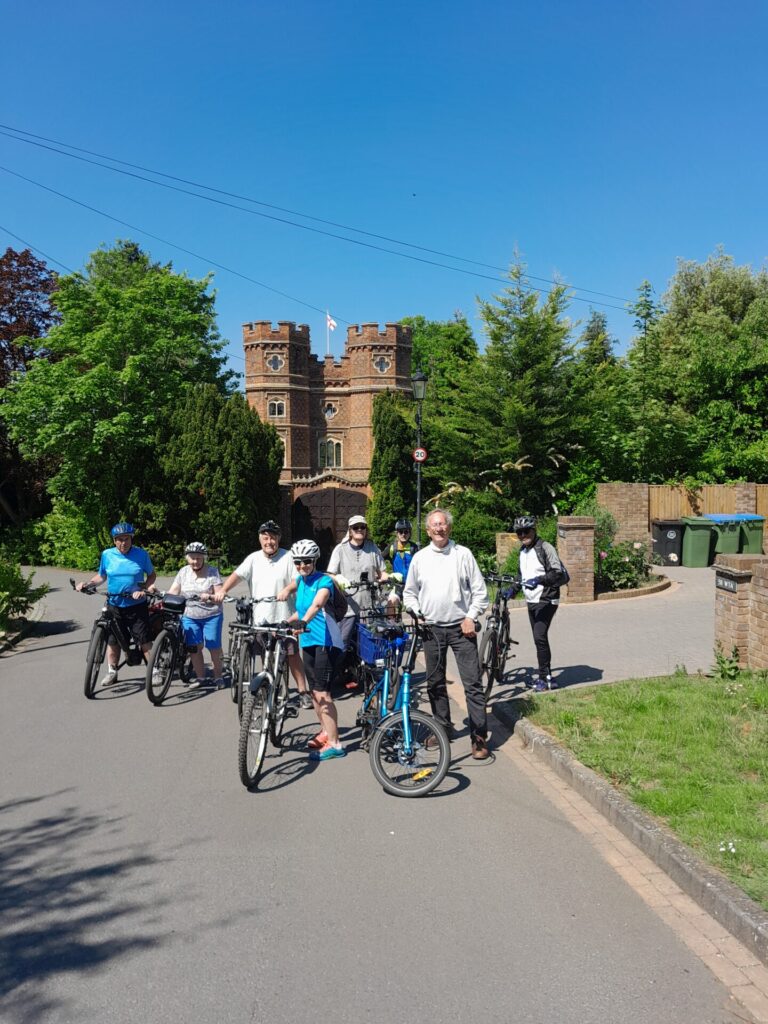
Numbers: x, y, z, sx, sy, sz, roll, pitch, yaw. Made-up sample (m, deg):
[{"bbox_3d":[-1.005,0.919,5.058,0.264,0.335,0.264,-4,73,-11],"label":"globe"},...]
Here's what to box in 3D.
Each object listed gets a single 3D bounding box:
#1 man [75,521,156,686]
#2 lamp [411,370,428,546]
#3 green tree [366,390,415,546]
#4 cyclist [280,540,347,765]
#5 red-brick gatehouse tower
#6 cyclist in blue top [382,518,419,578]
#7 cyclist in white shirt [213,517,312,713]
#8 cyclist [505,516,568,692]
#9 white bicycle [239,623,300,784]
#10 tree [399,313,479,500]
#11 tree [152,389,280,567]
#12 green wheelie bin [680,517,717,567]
[{"bbox_3d":[-2.800,0.940,8.350,0.800,1.710,0.550,0,1,6],"label":"man"},{"bbox_3d":[1.020,-1.060,23.000,0.460,6.000,0.460,0,1,0],"label":"lamp"},{"bbox_3d":[0.250,-1.200,30.000,2.000,6.800,2.000,0,1,0],"label":"green tree"},{"bbox_3d":[-0.520,1.000,5.930,0.480,1.600,0.480,-1,2,-44],"label":"cyclist"},{"bbox_3d":[-3.650,-4.450,52.000,10.400,14.600,7.500,0,1,-5],"label":"red-brick gatehouse tower"},{"bbox_3d":[0.260,0.950,11.100,0.580,1.720,0.480,0,1,2],"label":"cyclist in blue top"},{"bbox_3d":[-1.120,0.930,7.330,0.860,1.700,0.580,0,1,7],"label":"cyclist in white shirt"},{"bbox_3d":[1.530,0.900,7.920,0.560,1.740,0.540,-1,2,-44],"label":"cyclist"},{"bbox_3d":[-0.770,1.210,5.450,0.600,1.030,1.740,0,1,3],"label":"white bicycle"},{"bbox_3d":[3.000,-4.000,44.000,5.500,13.500,5.500,0,1,0],"label":"tree"},{"bbox_3d":[-5.600,-1.050,27.500,4.500,6.600,4.400,0,1,0],"label":"tree"},{"bbox_3d":[6.790,0.650,17.270,0.580,1.080,0.740,0,1,6],"label":"green wheelie bin"}]

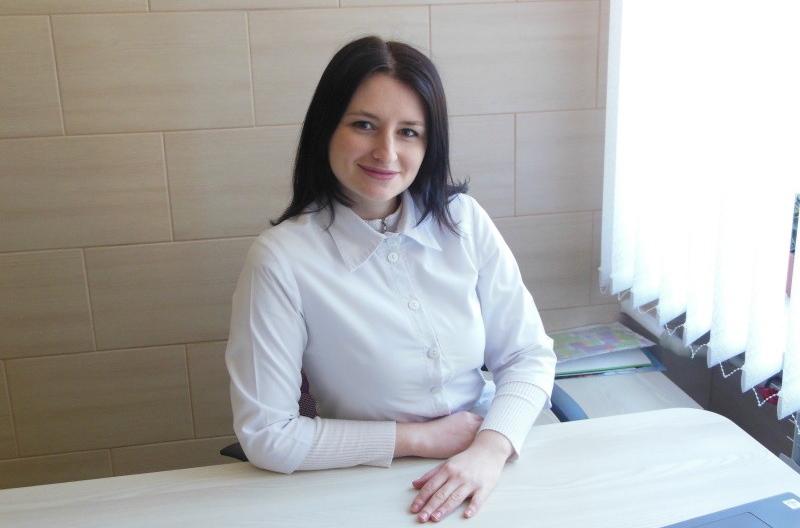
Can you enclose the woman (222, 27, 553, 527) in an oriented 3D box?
[{"bbox_3d":[-0.006,0.320,1.333,0.510,1.280,0.640,-8,16,-21],"label":"woman"}]

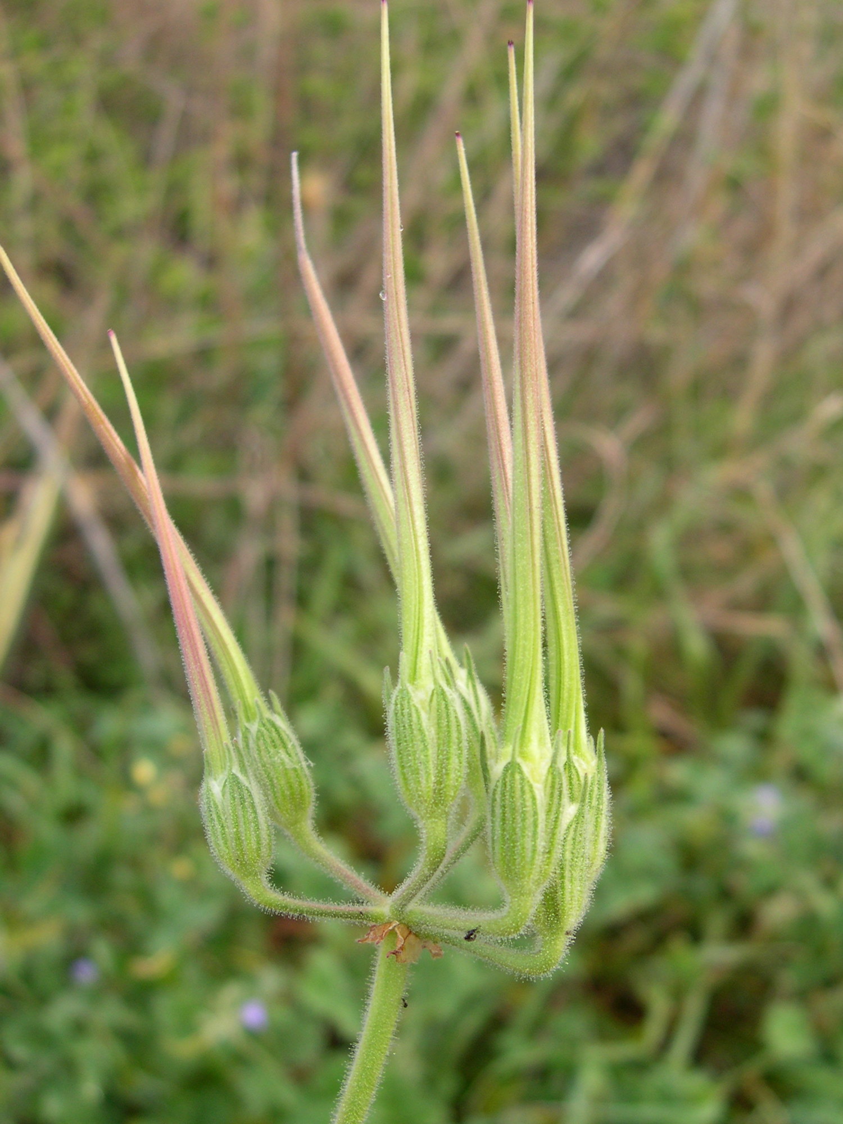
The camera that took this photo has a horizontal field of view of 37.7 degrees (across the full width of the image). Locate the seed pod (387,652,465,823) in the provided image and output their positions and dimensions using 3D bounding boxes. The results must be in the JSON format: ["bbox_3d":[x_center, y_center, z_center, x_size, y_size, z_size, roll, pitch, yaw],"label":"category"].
[{"bbox_3d":[0.000,0.015,0.105,0.006,0.014,0.006,-3,6,0],"label":"seed pod"}]

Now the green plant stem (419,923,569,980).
[{"bbox_3d":[0.006,0.032,0.102,0.013,0.004,0.002,9,12,14],"label":"green plant stem"}]

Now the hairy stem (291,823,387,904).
[{"bbox_3d":[-0.007,0.026,0.107,0.011,0.002,0.002,39,0,16],"label":"hairy stem"}]

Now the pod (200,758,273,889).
[{"bbox_3d":[-0.016,0.022,0.104,0.006,0.011,0.006,-11,6,0],"label":"pod"}]

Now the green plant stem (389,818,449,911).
[{"bbox_3d":[0.000,0.026,0.104,0.003,0.008,0.002,24,8,0],"label":"green plant stem"}]

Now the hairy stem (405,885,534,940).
[{"bbox_3d":[0.004,0.030,0.104,0.011,0.004,0.002,1,9,9],"label":"hairy stem"}]

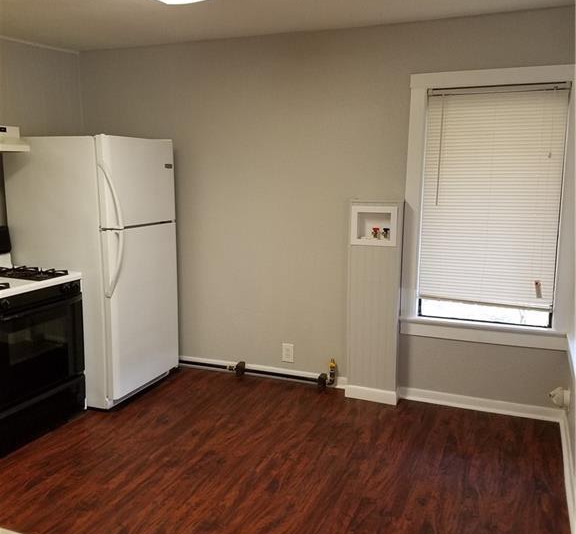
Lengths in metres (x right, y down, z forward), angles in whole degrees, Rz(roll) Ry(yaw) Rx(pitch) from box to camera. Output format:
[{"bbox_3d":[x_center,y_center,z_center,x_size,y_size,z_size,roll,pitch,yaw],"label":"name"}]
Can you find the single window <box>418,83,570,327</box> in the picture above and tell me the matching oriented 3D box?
[{"bbox_3d":[1.233,-0.366,3.547,0.812,1.452,0.089,4,10,22],"label":"single window"}]

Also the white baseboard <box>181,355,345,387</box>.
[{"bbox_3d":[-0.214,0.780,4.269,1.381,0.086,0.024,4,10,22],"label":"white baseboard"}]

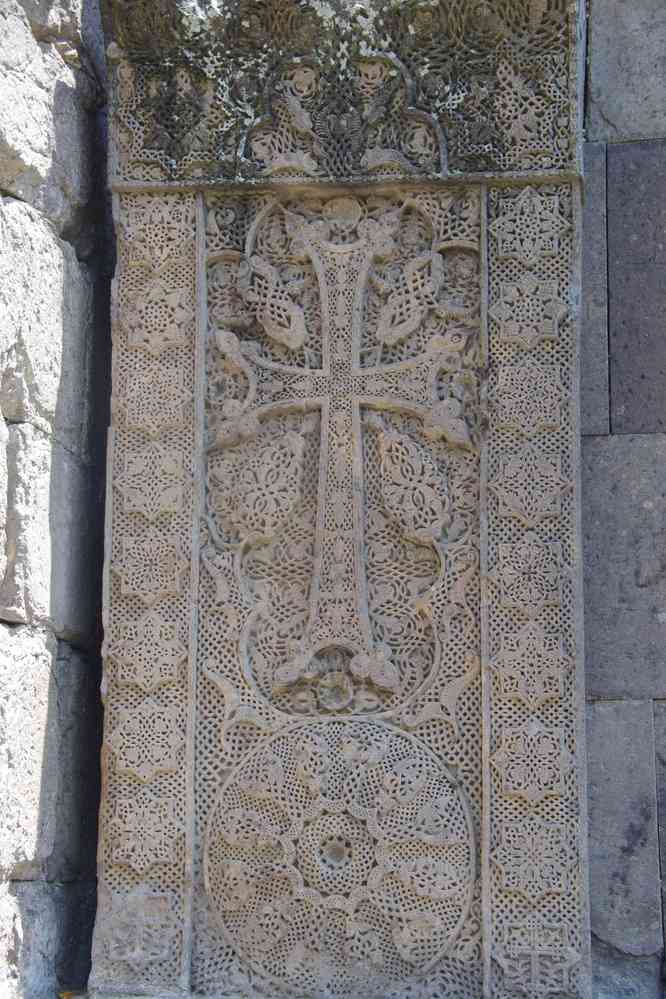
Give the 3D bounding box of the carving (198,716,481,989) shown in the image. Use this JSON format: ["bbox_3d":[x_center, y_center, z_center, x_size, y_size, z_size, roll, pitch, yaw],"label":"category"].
[{"bbox_3d":[0.012,0.626,3.500,0.475,0.480,0.070,0,-7,4],"label":"carving"}]

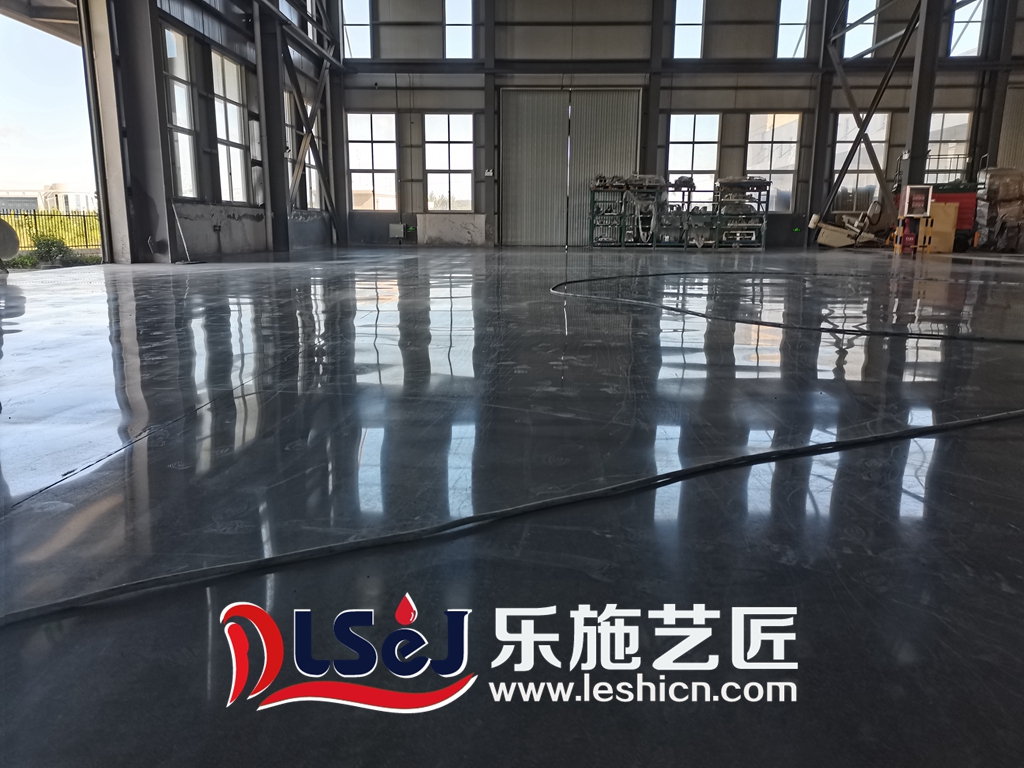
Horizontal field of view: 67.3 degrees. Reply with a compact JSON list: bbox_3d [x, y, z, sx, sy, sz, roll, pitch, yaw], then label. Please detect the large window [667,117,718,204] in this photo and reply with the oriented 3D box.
[{"bbox_3d":[5.394,-6.564,22.934,1.520,2.890,0.120,1,12,2],"label":"large window"}]

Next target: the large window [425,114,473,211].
[{"bbox_3d":[-1.904,-6.673,23.240,1.500,2.890,0.120,1,12,2],"label":"large window"}]

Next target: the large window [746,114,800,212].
[{"bbox_3d":[7.718,-6.529,22.837,1.540,2.890,0.120,1,12,2],"label":"large window"}]

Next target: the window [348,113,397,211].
[{"bbox_3d":[-4.244,-6.708,23.338,1.510,2.890,0.120,1,12,2],"label":"window"}]

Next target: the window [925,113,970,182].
[{"bbox_3d":[12.597,-6.456,22.632,1.520,2.890,0.120,1,12,2],"label":"window"}]

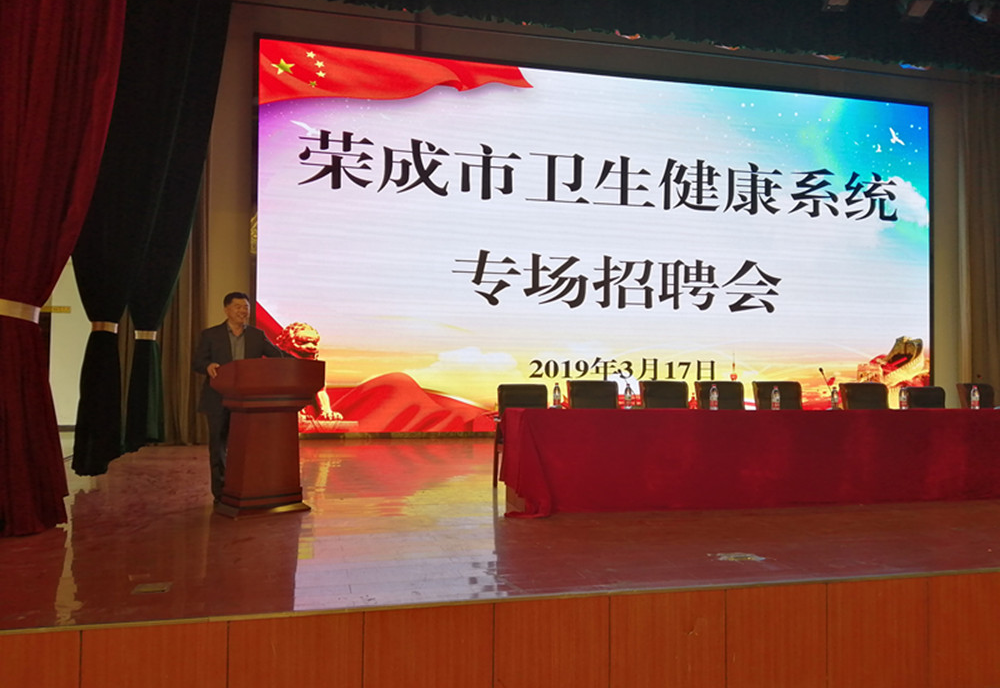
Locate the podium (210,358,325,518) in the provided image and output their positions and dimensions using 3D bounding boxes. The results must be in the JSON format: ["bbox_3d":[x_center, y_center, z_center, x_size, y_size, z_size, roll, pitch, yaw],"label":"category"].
[{"bbox_3d":[-1.768,0.681,5.682,0.690,1.160,0.560,2,-2,-39],"label":"podium"}]

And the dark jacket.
[{"bbox_3d":[-2.068,0.192,6.051,0.680,0.750,0.400,2,-2,-39],"label":"dark jacket"}]

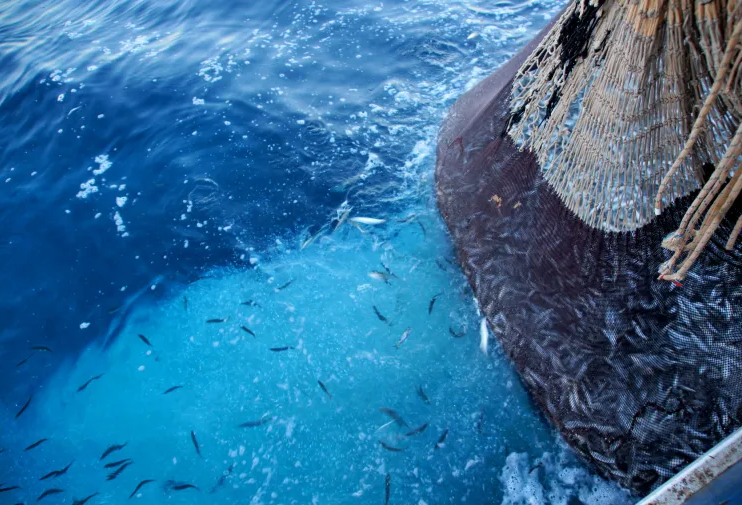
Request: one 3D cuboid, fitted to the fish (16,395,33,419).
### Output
[{"bbox_3d":[-2.833,1.256,4.135,0.037,0.047,0.225,5,42,5],"label":"fish"}]

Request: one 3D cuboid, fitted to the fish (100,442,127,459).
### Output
[{"bbox_3d":[-1.957,1.510,3.853,0.222,0.047,0.037,-33,52,-31],"label":"fish"}]

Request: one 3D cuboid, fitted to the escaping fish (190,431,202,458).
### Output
[{"bbox_3d":[-0.872,0.955,2.529,0.023,0.033,0.175,-22,46,-23],"label":"escaping fish"}]

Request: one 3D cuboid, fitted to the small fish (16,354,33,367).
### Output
[{"bbox_3d":[-3.060,0.954,4.471,0.033,0.042,0.200,26,48,26],"label":"small fish"}]

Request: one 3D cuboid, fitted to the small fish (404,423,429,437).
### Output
[{"bbox_3d":[0.233,0.908,2.583,0.165,0.031,0.021,-18,44,-19],"label":"small fish"}]

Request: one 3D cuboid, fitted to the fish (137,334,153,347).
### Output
[{"bbox_3d":[-2.064,0.805,4.635,0.231,0.049,0.038,26,48,26],"label":"fish"}]

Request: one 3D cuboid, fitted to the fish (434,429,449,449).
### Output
[{"bbox_3d":[0.548,1.442,3.928,0.036,0.046,0.219,27,49,27],"label":"fish"}]

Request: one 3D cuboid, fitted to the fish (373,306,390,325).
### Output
[{"bbox_3d":[0.067,0.393,3.145,0.025,0.036,0.189,-23,46,-24],"label":"fish"}]

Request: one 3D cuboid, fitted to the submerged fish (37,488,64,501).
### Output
[{"bbox_3d":[-2.280,1.731,3.607,0.202,0.042,0.033,-16,44,-17],"label":"submerged fish"}]

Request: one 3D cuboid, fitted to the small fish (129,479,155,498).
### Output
[{"bbox_3d":[-1.638,1.703,3.638,0.214,0.045,0.035,-29,50,-29],"label":"small fish"}]

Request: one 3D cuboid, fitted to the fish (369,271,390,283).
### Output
[{"bbox_3d":[0.095,0.263,5.237,0.248,0.052,0.041,21,46,22],"label":"fish"}]

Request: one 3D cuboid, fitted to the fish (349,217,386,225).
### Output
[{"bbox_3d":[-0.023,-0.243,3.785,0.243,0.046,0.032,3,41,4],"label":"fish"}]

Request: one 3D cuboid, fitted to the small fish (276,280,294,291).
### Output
[{"bbox_3d":[-0.566,0.212,3.354,0.172,0.033,0.022,-32,50,-31],"label":"small fish"}]

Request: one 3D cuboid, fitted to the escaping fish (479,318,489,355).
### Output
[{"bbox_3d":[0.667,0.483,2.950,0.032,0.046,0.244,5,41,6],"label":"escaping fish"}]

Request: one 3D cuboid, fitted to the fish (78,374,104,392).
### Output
[{"bbox_3d":[-1.549,0.722,2.797,0.021,0.031,0.162,29,49,29],"label":"fish"}]

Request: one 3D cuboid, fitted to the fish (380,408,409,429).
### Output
[{"bbox_3d":[0.127,0.872,2.655,0.199,0.038,0.026,26,47,27],"label":"fish"}]

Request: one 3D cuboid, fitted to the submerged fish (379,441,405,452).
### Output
[{"bbox_3d":[0.165,1.476,3.890,0.226,0.048,0.037,11,43,12],"label":"submerged fish"}]

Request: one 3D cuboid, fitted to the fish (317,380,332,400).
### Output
[{"bbox_3d":[-0.247,0.747,2.738,0.021,0.031,0.162,-24,47,-25],"label":"fish"}]

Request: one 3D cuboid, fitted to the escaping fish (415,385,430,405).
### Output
[{"bbox_3d":[0.436,1.183,4.215,0.036,0.046,0.221,-16,44,-17],"label":"escaping fish"}]

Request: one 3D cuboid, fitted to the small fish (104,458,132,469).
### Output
[{"bbox_3d":[-1.891,1.574,3.781,0.215,0.045,0.035,-13,44,-14],"label":"small fish"}]

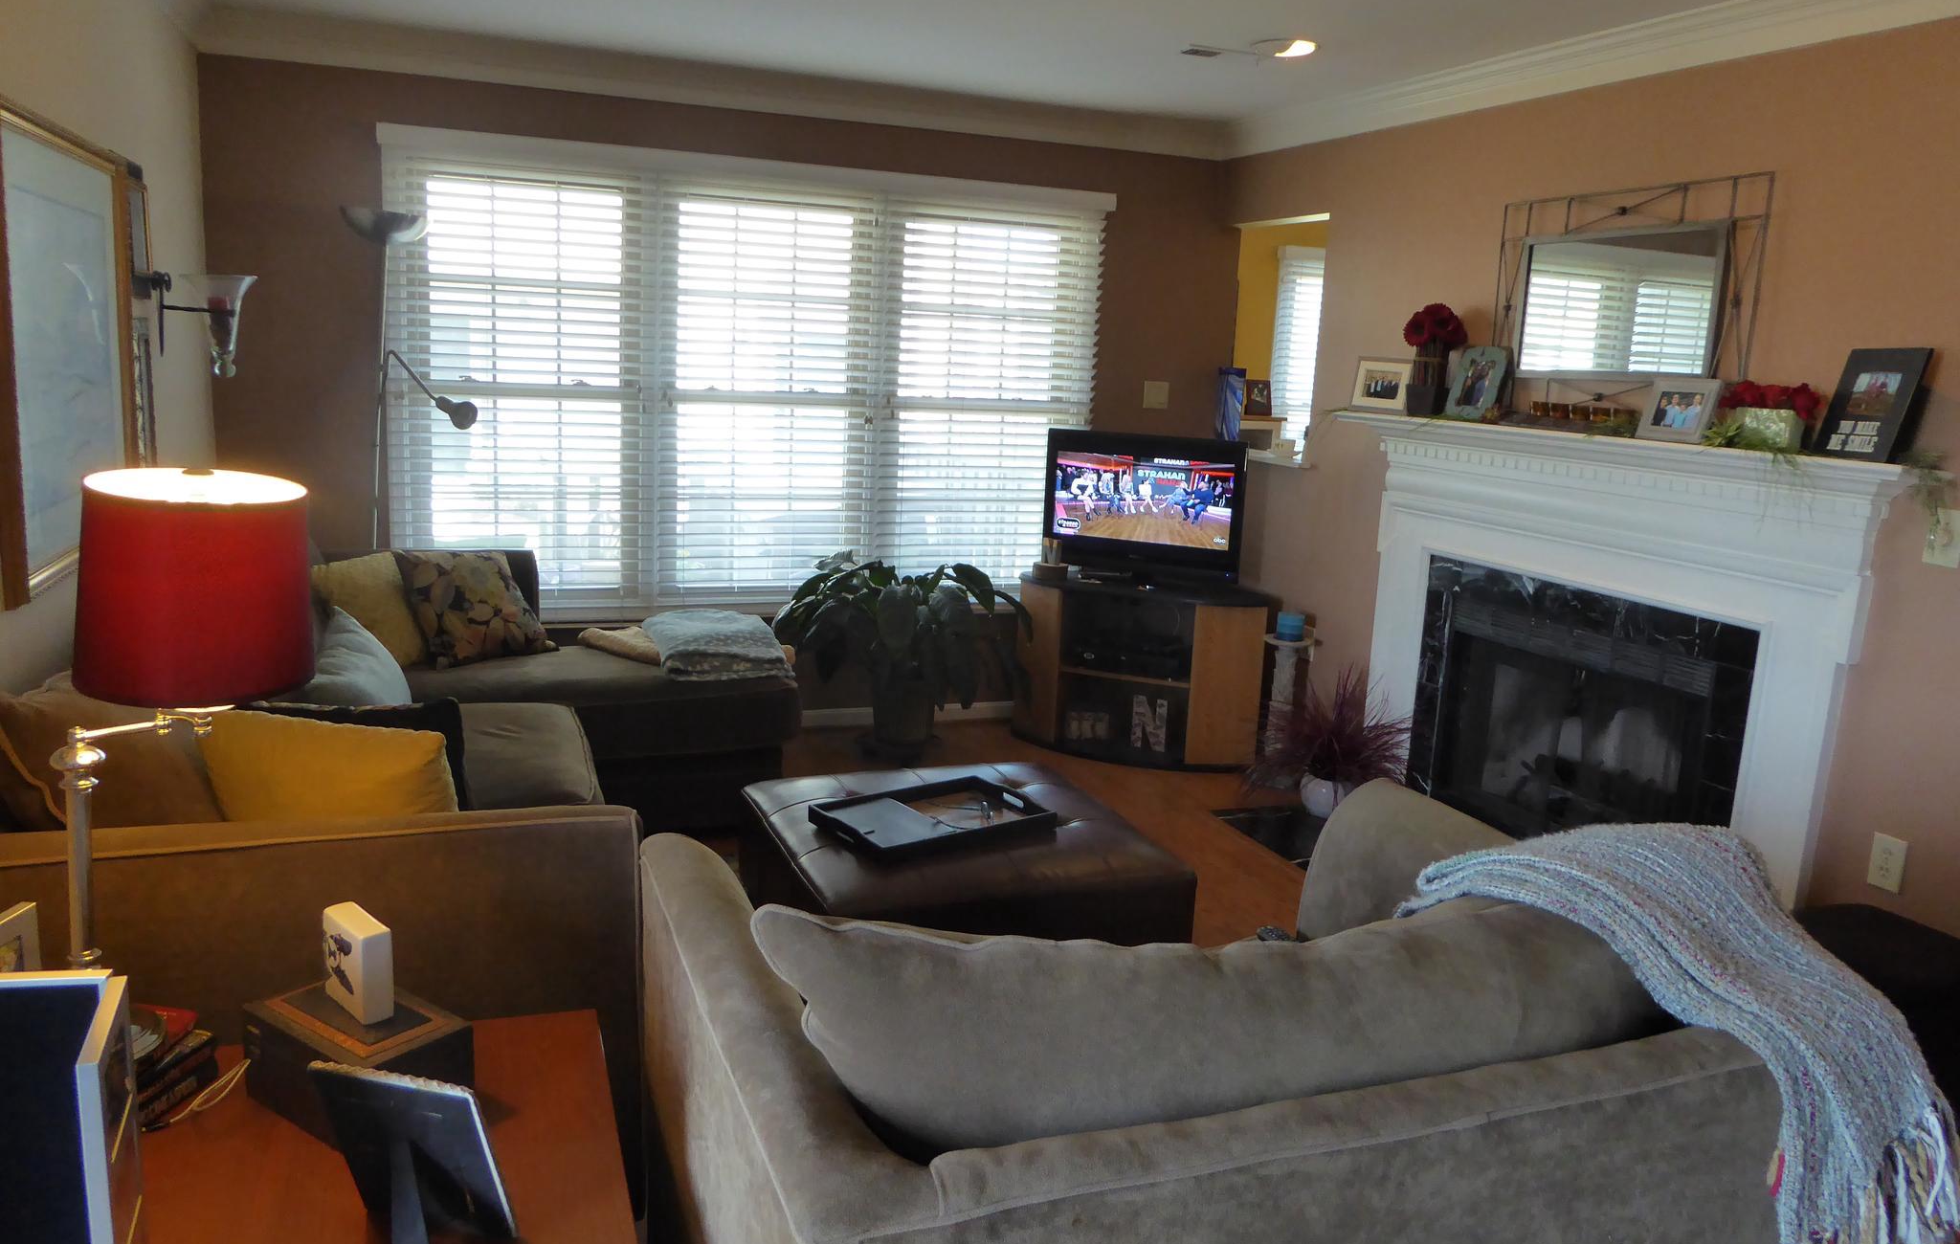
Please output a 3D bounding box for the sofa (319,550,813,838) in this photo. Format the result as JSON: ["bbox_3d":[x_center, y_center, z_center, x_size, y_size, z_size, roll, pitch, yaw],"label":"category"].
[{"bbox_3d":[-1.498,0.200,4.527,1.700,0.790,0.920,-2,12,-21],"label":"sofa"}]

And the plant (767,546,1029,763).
[{"bbox_3d":[-0.271,0.133,5.164,0.920,0.790,0.820,-2,12,-21],"label":"plant"}]

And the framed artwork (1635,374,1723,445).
[{"bbox_3d":[1.751,-0.529,3.536,0.030,0.167,0.207,13,6,-23],"label":"framed artwork"}]

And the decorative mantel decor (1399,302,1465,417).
[{"bbox_3d":[1.427,-0.814,4.420,0.190,0.350,0.200,-2,12,-21],"label":"decorative mantel decor"}]

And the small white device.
[{"bbox_3d":[-0.769,0.419,1.750,0.119,0.114,0.042,13,15,43],"label":"small white device"}]

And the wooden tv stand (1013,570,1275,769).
[{"bbox_3d":[0.633,0.187,5.505,0.980,0.635,0.520,8,12,23],"label":"wooden tv stand"}]

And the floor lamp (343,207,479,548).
[{"bbox_3d":[-1.918,-0.418,4.767,0.430,1.870,0.300,-2,12,-21],"label":"floor lamp"}]

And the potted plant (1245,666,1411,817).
[{"bbox_3d":[1.173,0.404,4.809,0.530,0.510,0.500,-2,12,-21],"label":"potted plant"}]

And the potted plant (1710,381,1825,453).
[{"bbox_3d":[1.859,-0.482,3.325,0.170,0.172,0.280,-2,12,-21],"label":"potted plant"}]

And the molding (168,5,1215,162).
[{"bbox_3d":[-0.709,-1.882,5.047,3.720,0.120,0.130,-2,12,-21],"label":"molding"}]

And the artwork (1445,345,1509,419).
[{"bbox_3d":[1.482,-0.709,4.240,0.035,0.220,0.170,15,5,-23],"label":"artwork"}]

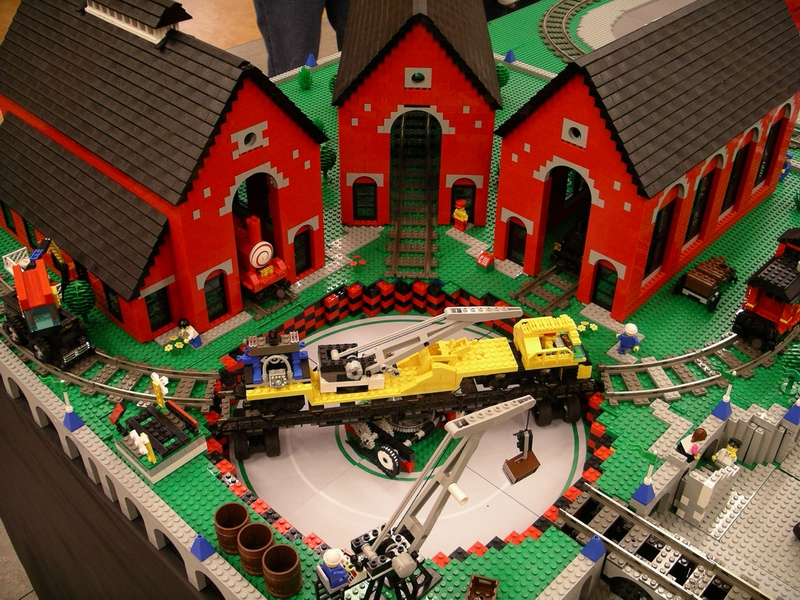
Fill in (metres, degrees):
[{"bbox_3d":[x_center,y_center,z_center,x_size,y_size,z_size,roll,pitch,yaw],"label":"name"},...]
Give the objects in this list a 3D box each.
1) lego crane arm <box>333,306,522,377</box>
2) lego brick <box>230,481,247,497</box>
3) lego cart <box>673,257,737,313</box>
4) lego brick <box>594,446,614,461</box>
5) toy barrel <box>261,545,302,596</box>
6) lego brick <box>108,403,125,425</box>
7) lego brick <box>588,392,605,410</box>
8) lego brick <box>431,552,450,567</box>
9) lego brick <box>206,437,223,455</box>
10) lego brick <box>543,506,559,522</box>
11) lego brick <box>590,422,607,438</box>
[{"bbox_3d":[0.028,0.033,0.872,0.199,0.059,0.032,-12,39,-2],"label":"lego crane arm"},{"bbox_3d":[-0.153,0.184,0.815,0.016,0.011,0.016,31,47,33],"label":"lego brick"},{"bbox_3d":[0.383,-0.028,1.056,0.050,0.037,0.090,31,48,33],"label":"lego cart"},{"bbox_3d":[0.202,0.155,0.849,0.016,0.011,0.016,31,47,33],"label":"lego brick"},{"bbox_3d":[-0.098,0.227,0.715,0.033,0.034,0.033,0,38,-1],"label":"toy barrel"},{"bbox_3d":[-0.286,0.115,0.863,0.012,0.012,0.018,31,47,33],"label":"lego brick"},{"bbox_3d":[0.214,0.109,0.914,0.016,0.011,0.016,31,47,33],"label":"lego brick"},{"bbox_3d":[0.035,0.232,0.746,0.016,0.011,0.016,30,45,34],"label":"lego brick"},{"bbox_3d":[-0.188,0.148,0.851,0.016,0.011,0.016,31,47,33],"label":"lego brick"},{"bbox_3d":[0.142,0.201,0.789,0.016,0.011,0.016,30,45,34],"label":"lego brick"},{"bbox_3d":[0.208,0.131,0.881,0.016,0.011,0.016,31,47,33],"label":"lego brick"}]

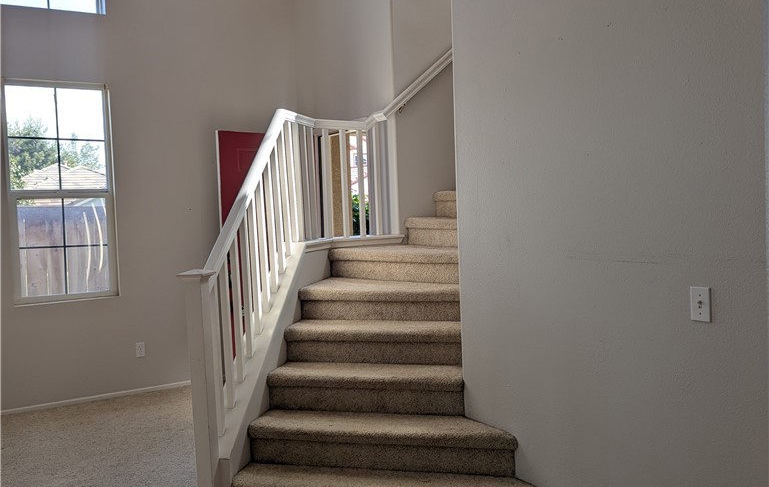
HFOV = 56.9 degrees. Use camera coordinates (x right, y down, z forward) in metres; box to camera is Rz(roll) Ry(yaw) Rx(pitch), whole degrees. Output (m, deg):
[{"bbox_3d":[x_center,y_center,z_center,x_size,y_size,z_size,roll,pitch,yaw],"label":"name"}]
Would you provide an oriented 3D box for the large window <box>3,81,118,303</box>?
[{"bbox_3d":[-2.456,-0.387,5.421,0.725,1.659,0.100,-4,4,-30],"label":"large window"}]

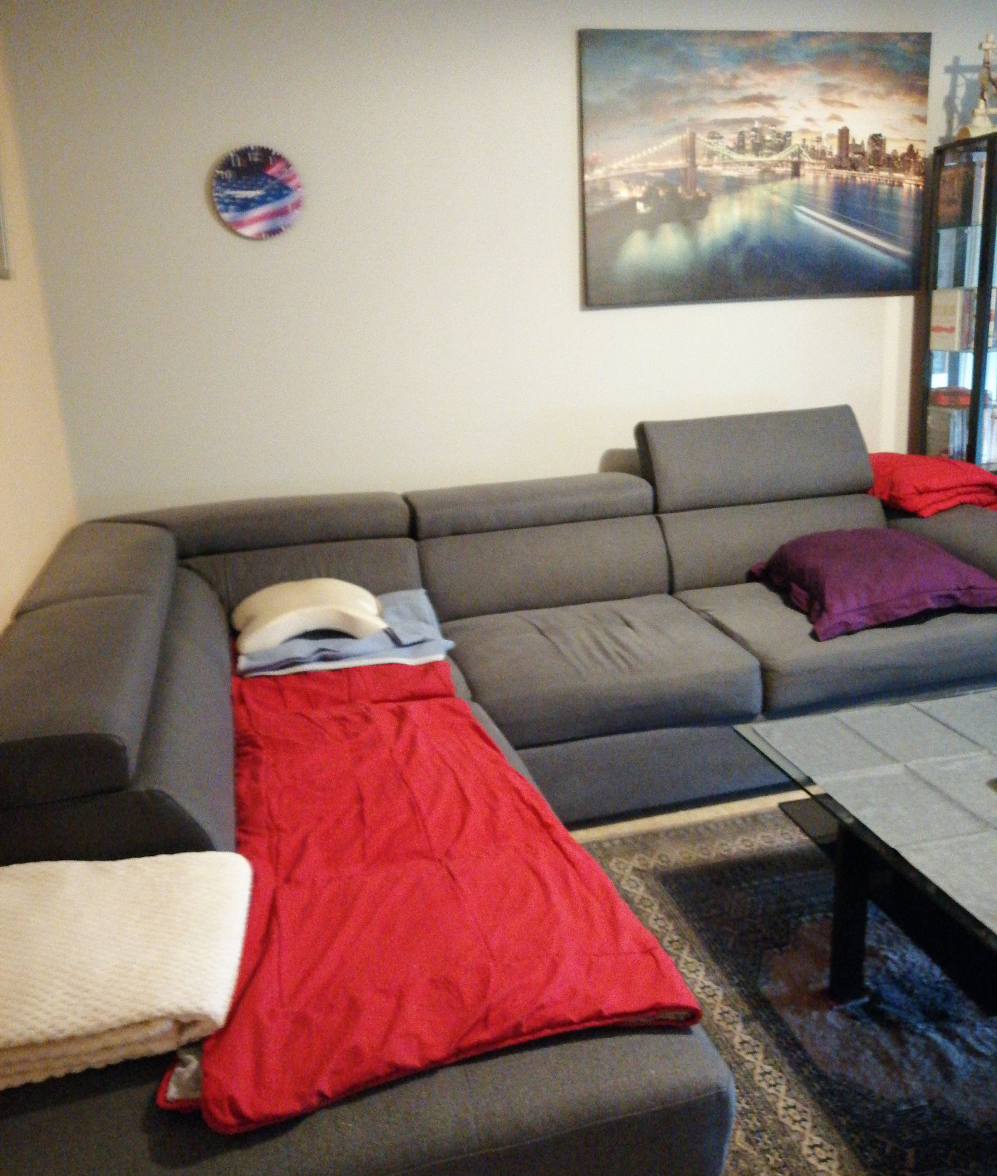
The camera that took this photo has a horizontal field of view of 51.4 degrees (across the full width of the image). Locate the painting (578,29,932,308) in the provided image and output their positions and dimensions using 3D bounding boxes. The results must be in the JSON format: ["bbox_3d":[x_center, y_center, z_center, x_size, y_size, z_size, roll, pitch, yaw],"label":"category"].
[{"bbox_3d":[0.840,-1.352,3.351,1.195,0.802,0.035,-6,15,-12],"label":"painting"}]

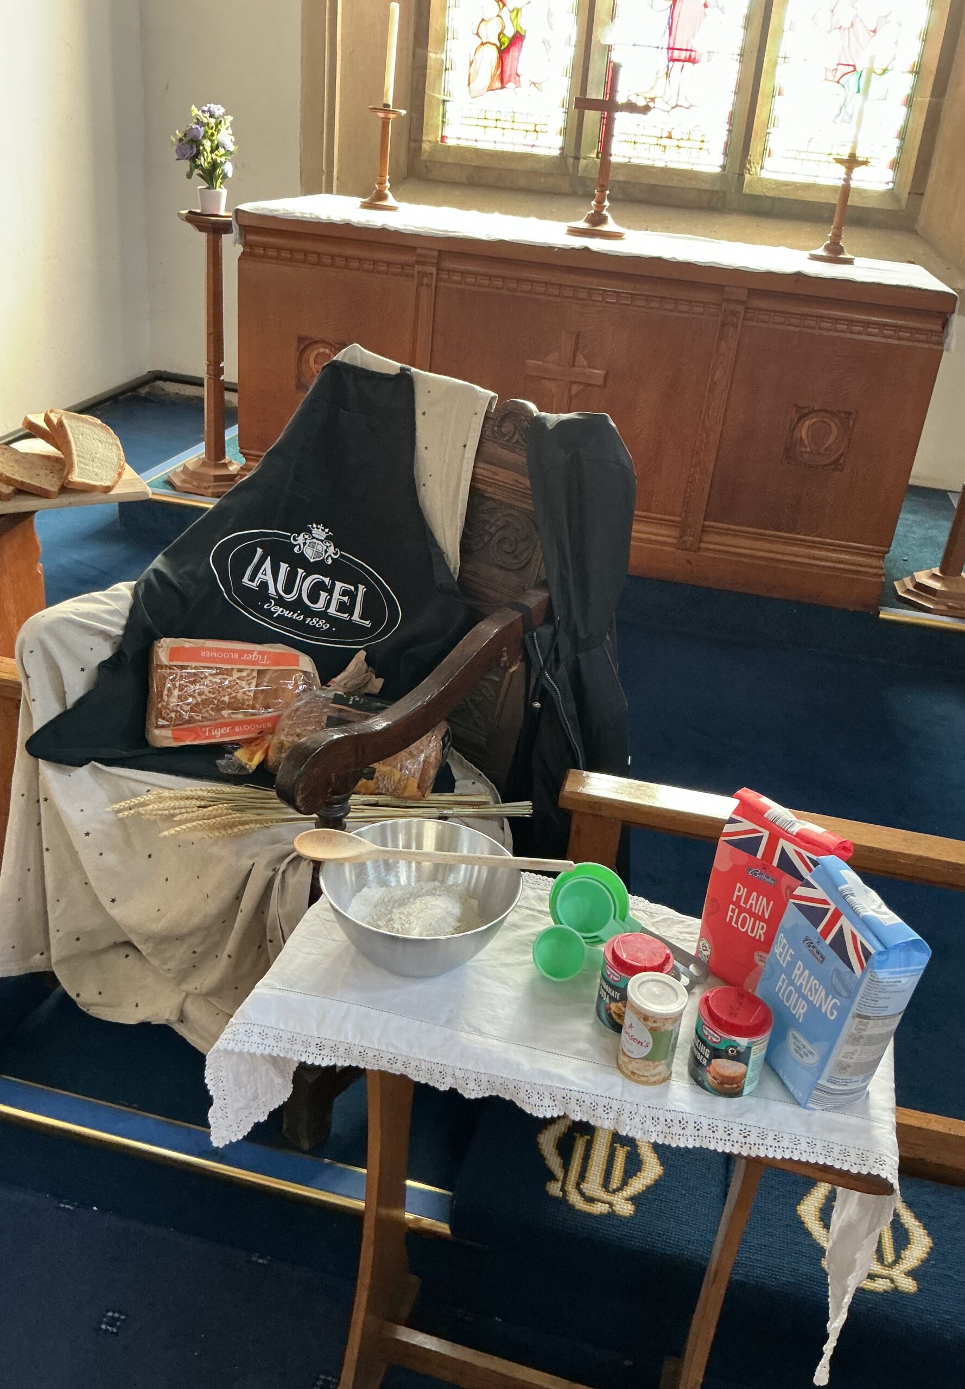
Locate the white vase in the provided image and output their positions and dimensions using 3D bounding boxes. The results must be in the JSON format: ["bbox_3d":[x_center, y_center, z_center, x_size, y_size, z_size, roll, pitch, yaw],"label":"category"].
[{"bbox_3d":[-0.896,-1.637,3.864,0.100,0.084,0.100,10,27,9],"label":"white vase"}]

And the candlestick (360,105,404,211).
[{"bbox_3d":[-0.336,-1.821,3.956,0.133,0.311,0.133,5,27,-2],"label":"candlestick"}]

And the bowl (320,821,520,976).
[{"bbox_3d":[-0.070,0.239,1.300,0.222,0.096,0.222,5,27,-2],"label":"bowl"}]

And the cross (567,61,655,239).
[{"bbox_3d":[0.398,-1.733,3.720,0.240,0.505,0.170,10,27,9],"label":"cross"}]

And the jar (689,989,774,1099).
[{"bbox_3d":[0.247,0.347,1.161,0.069,0.081,0.069,5,27,-2],"label":"jar"}]

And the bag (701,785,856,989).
[{"bbox_3d":[0.321,0.226,1.276,0.119,0.213,0.076,27,34,35],"label":"bag"}]

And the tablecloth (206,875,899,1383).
[{"bbox_3d":[0.086,0.469,1.361,0.679,0.354,0.361,11,28,10],"label":"tablecloth"}]

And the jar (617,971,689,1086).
[{"bbox_3d":[0.168,0.334,1.163,0.059,0.096,0.059,5,27,-2],"label":"jar"}]

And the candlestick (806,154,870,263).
[{"bbox_3d":[1.146,-1.544,3.701,0.147,0.317,0.147,10,27,9],"label":"candlestick"}]

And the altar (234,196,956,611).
[{"bbox_3d":[0.326,-1.031,3.950,2.144,0.961,0.770,10,27,8],"label":"altar"}]

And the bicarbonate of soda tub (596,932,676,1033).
[{"bbox_3d":[0.161,0.305,1.228,0.069,0.080,0.069,5,27,-2],"label":"bicarbonate of soda tub"}]

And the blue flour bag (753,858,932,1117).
[{"bbox_3d":[0.344,0.287,1.153,0.075,0.205,0.113,-6,32,-24],"label":"blue flour bag"}]

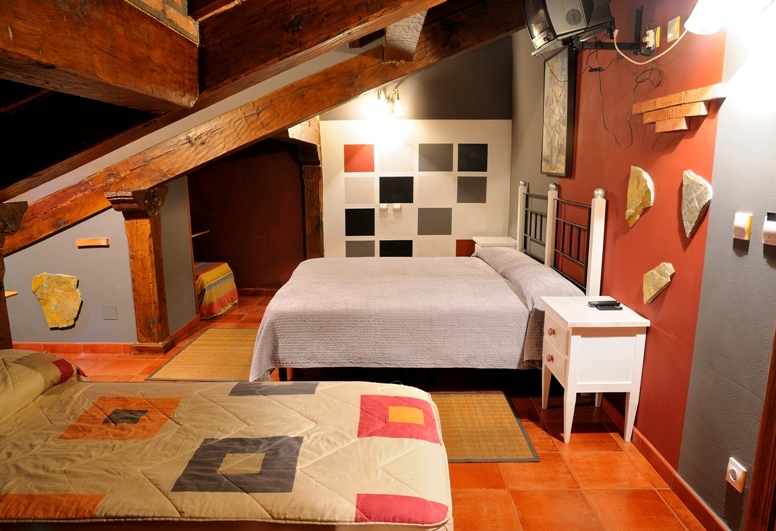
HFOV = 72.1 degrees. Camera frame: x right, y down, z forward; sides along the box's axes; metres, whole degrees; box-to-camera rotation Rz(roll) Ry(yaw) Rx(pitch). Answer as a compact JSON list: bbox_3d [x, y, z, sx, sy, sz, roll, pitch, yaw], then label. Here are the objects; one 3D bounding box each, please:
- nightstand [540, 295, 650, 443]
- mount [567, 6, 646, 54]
[{"bbox_3d":[1.058,0.539,2.849,0.388,0.640,0.504,0,11,1],"label":"nightstand"},{"bbox_3d":[1.058,-1.153,2.611,0.366,0.232,0.142,0,11,1],"label":"mount"}]

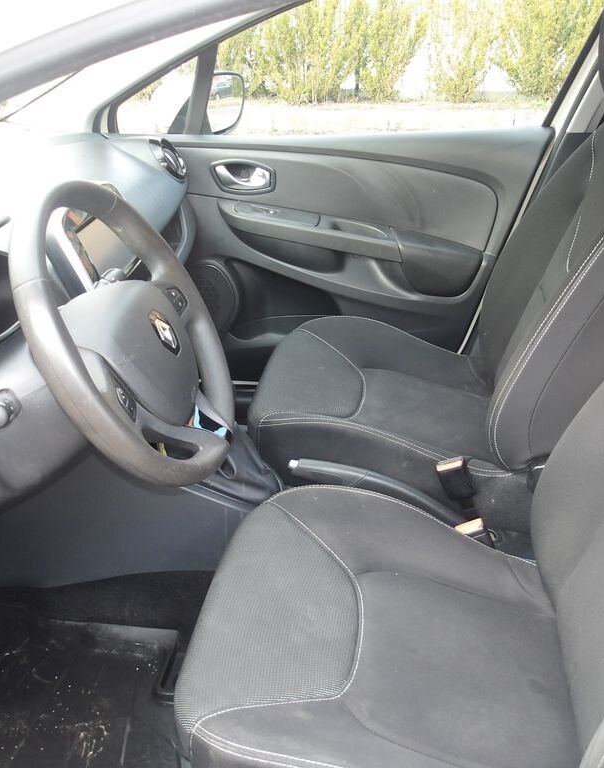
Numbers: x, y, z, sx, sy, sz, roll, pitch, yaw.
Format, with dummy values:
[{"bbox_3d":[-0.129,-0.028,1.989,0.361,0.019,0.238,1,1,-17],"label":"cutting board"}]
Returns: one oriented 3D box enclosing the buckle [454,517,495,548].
[{"bbox_3d":[0.277,0.254,1.257,0.047,0.073,0.029,-22,33,14],"label":"buckle"}]

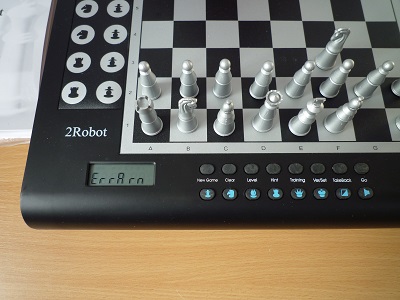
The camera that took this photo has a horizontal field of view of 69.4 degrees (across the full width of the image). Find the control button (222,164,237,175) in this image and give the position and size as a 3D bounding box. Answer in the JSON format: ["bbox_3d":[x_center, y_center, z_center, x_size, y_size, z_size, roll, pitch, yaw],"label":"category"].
[{"bbox_3d":[0.021,0.014,0.211,0.011,0.002,0.008,0,72,-1],"label":"control button"}]

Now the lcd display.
[{"bbox_3d":[-0.057,0.018,0.210,0.049,0.004,0.017,0,72,-1],"label":"lcd display"}]

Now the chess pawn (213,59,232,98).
[{"bbox_3d":[0.018,-0.053,0.212,0.015,0.039,0.015,0,72,-1],"label":"chess pawn"}]

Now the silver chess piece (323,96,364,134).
[{"bbox_3d":[0.103,-0.026,0.203,0.016,0.041,0.016,0,72,-1],"label":"silver chess piece"}]

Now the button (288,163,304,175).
[{"bbox_3d":[0.070,0.014,0.210,0.011,0.003,0.008,0,72,-1],"label":"button"}]

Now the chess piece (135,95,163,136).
[{"bbox_3d":[-0.036,-0.024,0.203,0.016,0.038,0.016,0,72,-1],"label":"chess piece"}]

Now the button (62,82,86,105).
[{"bbox_3d":[-0.100,-0.046,0.229,0.020,0.001,0.020,0,72,-1],"label":"button"}]

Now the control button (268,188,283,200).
[{"bbox_3d":[0.059,0.035,0.227,0.013,0.003,0.010,0,72,0],"label":"control button"}]

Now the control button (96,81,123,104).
[{"bbox_3d":[-0.075,-0.047,0.239,0.021,0.003,0.022,0,72,0],"label":"control button"}]

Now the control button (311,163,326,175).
[{"bbox_3d":[0.096,0.015,0.234,0.012,0.003,0.009,0,72,0],"label":"control button"}]

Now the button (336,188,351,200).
[{"bbox_3d":[0.102,0.031,0.205,0.011,0.003,0.008,0,72,-1],"label":"button"}]

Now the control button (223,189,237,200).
[{"bbox_3d":[0.022,0.032,0.212,0.011,0.003,0.008,0,72,0],"label":"control button"}]

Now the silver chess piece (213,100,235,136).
[{"bbox_3d":[0.019,-0.024,0.202,0.016,0.041,0.016,0,72,-1],"label":"silver chess piece"}]

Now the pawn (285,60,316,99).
[{"bbox_3d":[0.076,-0.054,0.213,0.016,0.038,0.016,0,72,-1],"label":"pawn"}]

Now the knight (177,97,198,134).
[{"bbox_3d":[-0.010,-0.027,0.211,0.017,0.040,0.016,0,72,0],"label":"knight"}]

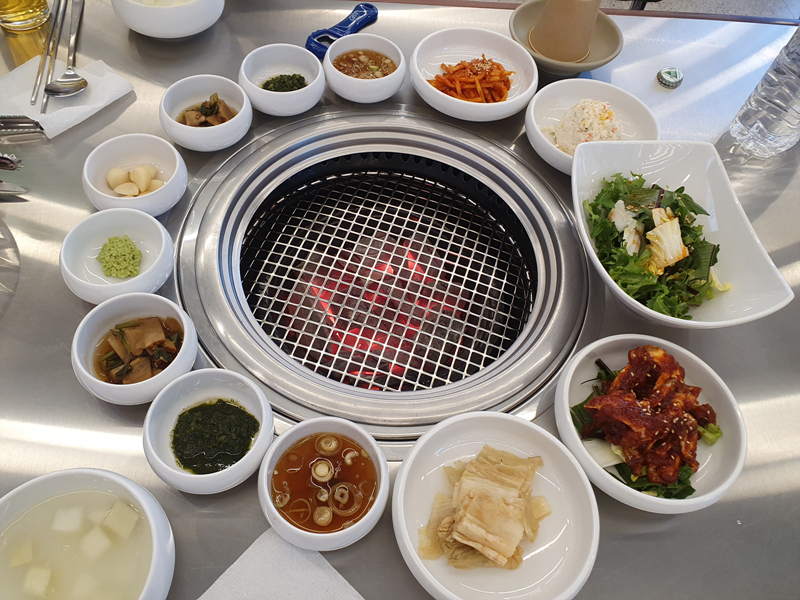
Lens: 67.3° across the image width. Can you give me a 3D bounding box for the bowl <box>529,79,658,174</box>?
[{"bbox_3d":[0.201,-0.176,0.633,0.140,0.034,0.140,7,57,0],"label":"bowl"}]

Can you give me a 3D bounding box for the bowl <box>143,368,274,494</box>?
[{"bbox_3d":[-0.134,0.093,0.427,0.088,0.038,0.088,2,57,-3],"label":"bowl"}]

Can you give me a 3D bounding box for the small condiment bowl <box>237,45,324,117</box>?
[{"bbox_3d":[-0.124,-0.230,0.637,0.088,0.038,0.088,2,57,-3],"label":"small condiment bowl"}]

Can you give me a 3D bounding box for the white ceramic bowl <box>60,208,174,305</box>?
[{"bbox_3d":[-0.233,-0.034,0.501,0.088,0.038,0.088,2,57,-3],"label":"white ceramic bowl"}]

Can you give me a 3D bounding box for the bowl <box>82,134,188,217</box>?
[{"bbox_3d":[-0.239,-0.110,0.550,0.088,0.038,0.088,2,57,-3],"label":"bowl"}]

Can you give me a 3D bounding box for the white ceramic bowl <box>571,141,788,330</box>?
[{"bbox_3d":[0.221,-0.042,0.524,0.156,0.070,0.190,-1,57,-6],"label":"white ceramic bowl"}]

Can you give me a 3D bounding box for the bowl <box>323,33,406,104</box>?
[{"bbox_3d":[-0.039,-0.250,0.657,0.088,0.038,0.088,2,57,-3],"label":"bowl"}]

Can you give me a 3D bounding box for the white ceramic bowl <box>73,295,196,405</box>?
[{"bbox_3d":[-0.199,0.038,0.458,0.088,0.038,0.088,2,57,-3],"label":"white ceramic bowl"}]

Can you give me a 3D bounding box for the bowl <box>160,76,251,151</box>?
[{"bbox_3d":[-0.192,-0.184,0.602,0.088,0.038,0.088,2,57,-3],"label":"bowl"}]

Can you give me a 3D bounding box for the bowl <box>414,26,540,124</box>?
[{"bbox_3d":[0.082,-0.248,0.670,0.140,0.034,0.140,2,57,-3],"label":"bowl"}]

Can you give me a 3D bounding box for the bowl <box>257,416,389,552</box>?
[{"bbox_3d":[-0.052,0.126,0.414,0.088,0.038,0.088,2,57,-3],"label":"bowl"}]

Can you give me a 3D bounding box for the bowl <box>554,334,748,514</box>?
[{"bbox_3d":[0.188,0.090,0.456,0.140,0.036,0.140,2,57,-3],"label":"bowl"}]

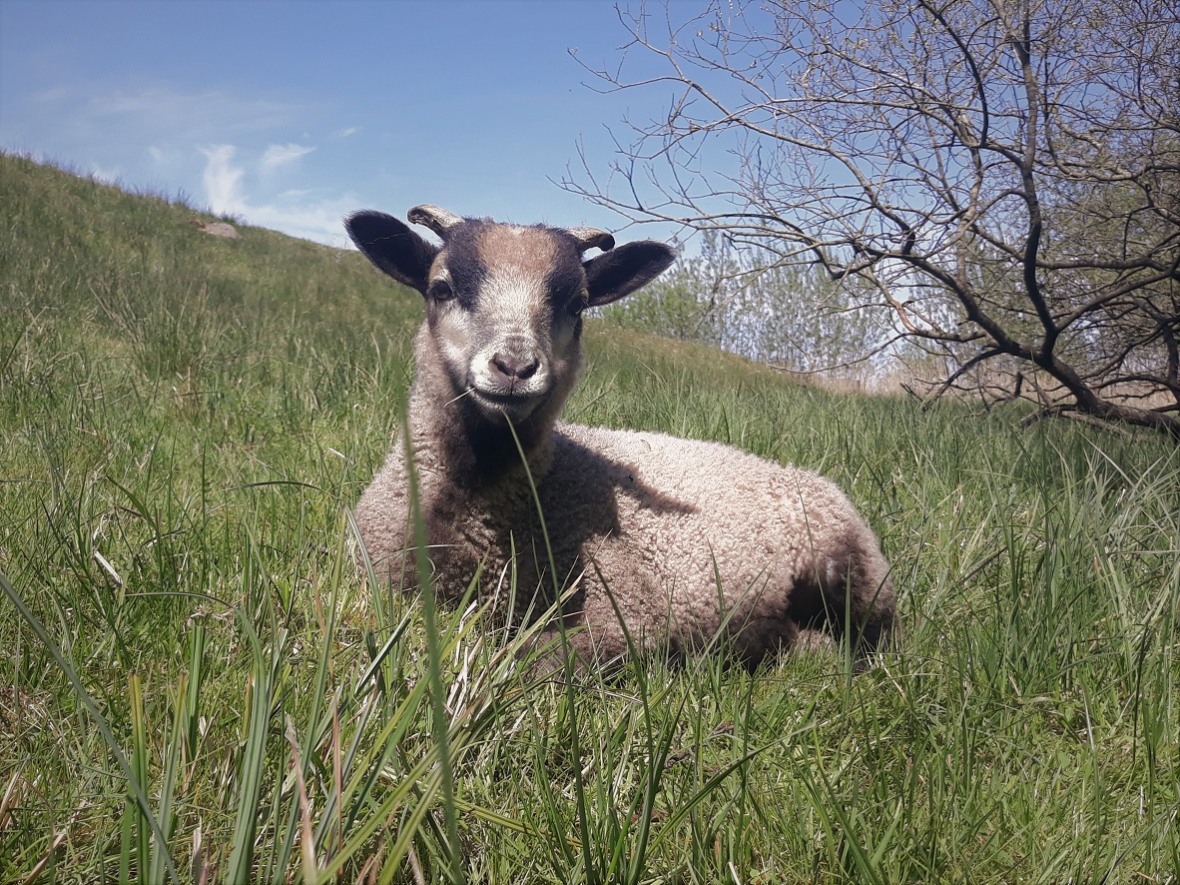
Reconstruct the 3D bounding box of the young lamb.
[{"bbox_3d":[0.075,0.010,1.050,0.620,0.460,0.310,-2,3,-37],"label":"young lamb"}]

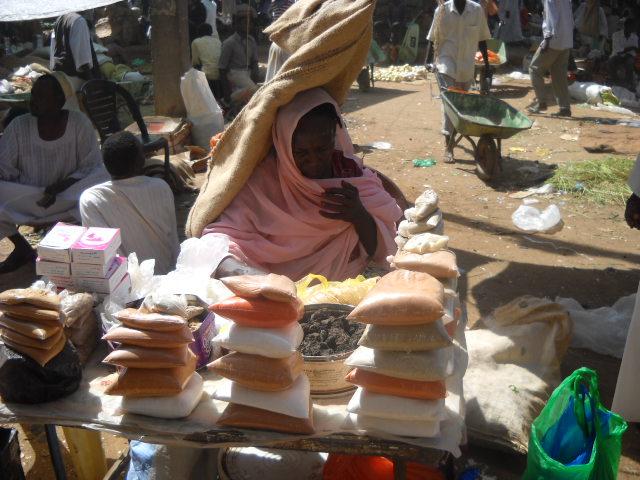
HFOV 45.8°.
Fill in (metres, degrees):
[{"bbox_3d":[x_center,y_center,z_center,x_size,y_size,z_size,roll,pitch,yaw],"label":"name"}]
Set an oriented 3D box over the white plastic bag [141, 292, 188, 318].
[{"bbox_3d":[-0.347,0.146,1.690,0.105,0.047,0.085,3,19,5],"label":"white plastic bag"}]

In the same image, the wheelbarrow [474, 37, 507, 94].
[{"bbox_3d":[2.482,-2.631,11.300,0.600,0.800,1.350,4,19,9],"label":"wheelbarrow"}]

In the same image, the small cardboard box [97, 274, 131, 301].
[{"bbox_3d":[-0.646,0.149,2.267,0.105,0.052,0.170,3,20,4],"label":"small cardboard box"}]

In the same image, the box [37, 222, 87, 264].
[{"bbox_3d":[-0.747,0.011,2.223,0.092,0.045,0.180,2,20,1],"label":"box"}]

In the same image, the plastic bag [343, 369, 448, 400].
[{"bbox_3d":[0.163,0.273,1.627,0.200,0.050,0.180,3,19,7],"label":"plastic bag"}]

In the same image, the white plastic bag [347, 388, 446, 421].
[{"bbox_3d":[0.166,0.313,1.641,0.200,0.055,0.180,3,19,7],"label":"white plastic bag"}]

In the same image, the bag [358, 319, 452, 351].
[{"bbox_3d":[0.177,0.162,1.583,0.195,0.062,0.180,3,19,7],"label":"bag"}]

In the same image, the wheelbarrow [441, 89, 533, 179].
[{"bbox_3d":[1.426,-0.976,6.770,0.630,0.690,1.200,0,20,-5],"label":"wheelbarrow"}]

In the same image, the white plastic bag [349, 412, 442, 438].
[{"bbox_3d":[0.163,0.356,1.658,0.185,0.050,0.180,3,19,7],"label":"white plastic bag"}]

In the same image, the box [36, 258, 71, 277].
[{"bbox_3d":[-0.735,0.052,2.203,0.090,0.043,0.185,2,19,4],"label":"box"}]

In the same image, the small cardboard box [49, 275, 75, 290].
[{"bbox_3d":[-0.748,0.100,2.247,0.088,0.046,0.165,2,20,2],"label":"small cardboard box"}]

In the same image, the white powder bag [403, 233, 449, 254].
[{"bbox_3d":[0.266,0.009,1.910,0.115,0.040,0.085,4,20,8],"label":"white powder bag"}]

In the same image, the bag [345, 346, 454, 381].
[{"bbox_3d":[0.171,0.238,1.605,0.205,0.060,0.165,5,20,10],"label":"bag"}]

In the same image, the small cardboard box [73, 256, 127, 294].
[{"bbox_3d":[-0.647,0.102,2.247,0.105,0.047,0.165,2,20,2],"label":"small cardboard box"}]

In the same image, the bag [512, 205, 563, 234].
[{"bbox_3d":[1.518,-0.150,5.290,0.340,0.150,0.240,3,20,5],"label":"bag"}]

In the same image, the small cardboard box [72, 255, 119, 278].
[{"bbox_3d":[-0.637,0.058,2.192,0.094,0.043,0.190,2,19,3],"label":"small cardboard box"}]

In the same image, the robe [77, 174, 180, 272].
[{"bbox_3d":[-0.769,-0.002,3.060,0.420,0.580,0.350,-1,19,-6],"label":"robe"}]

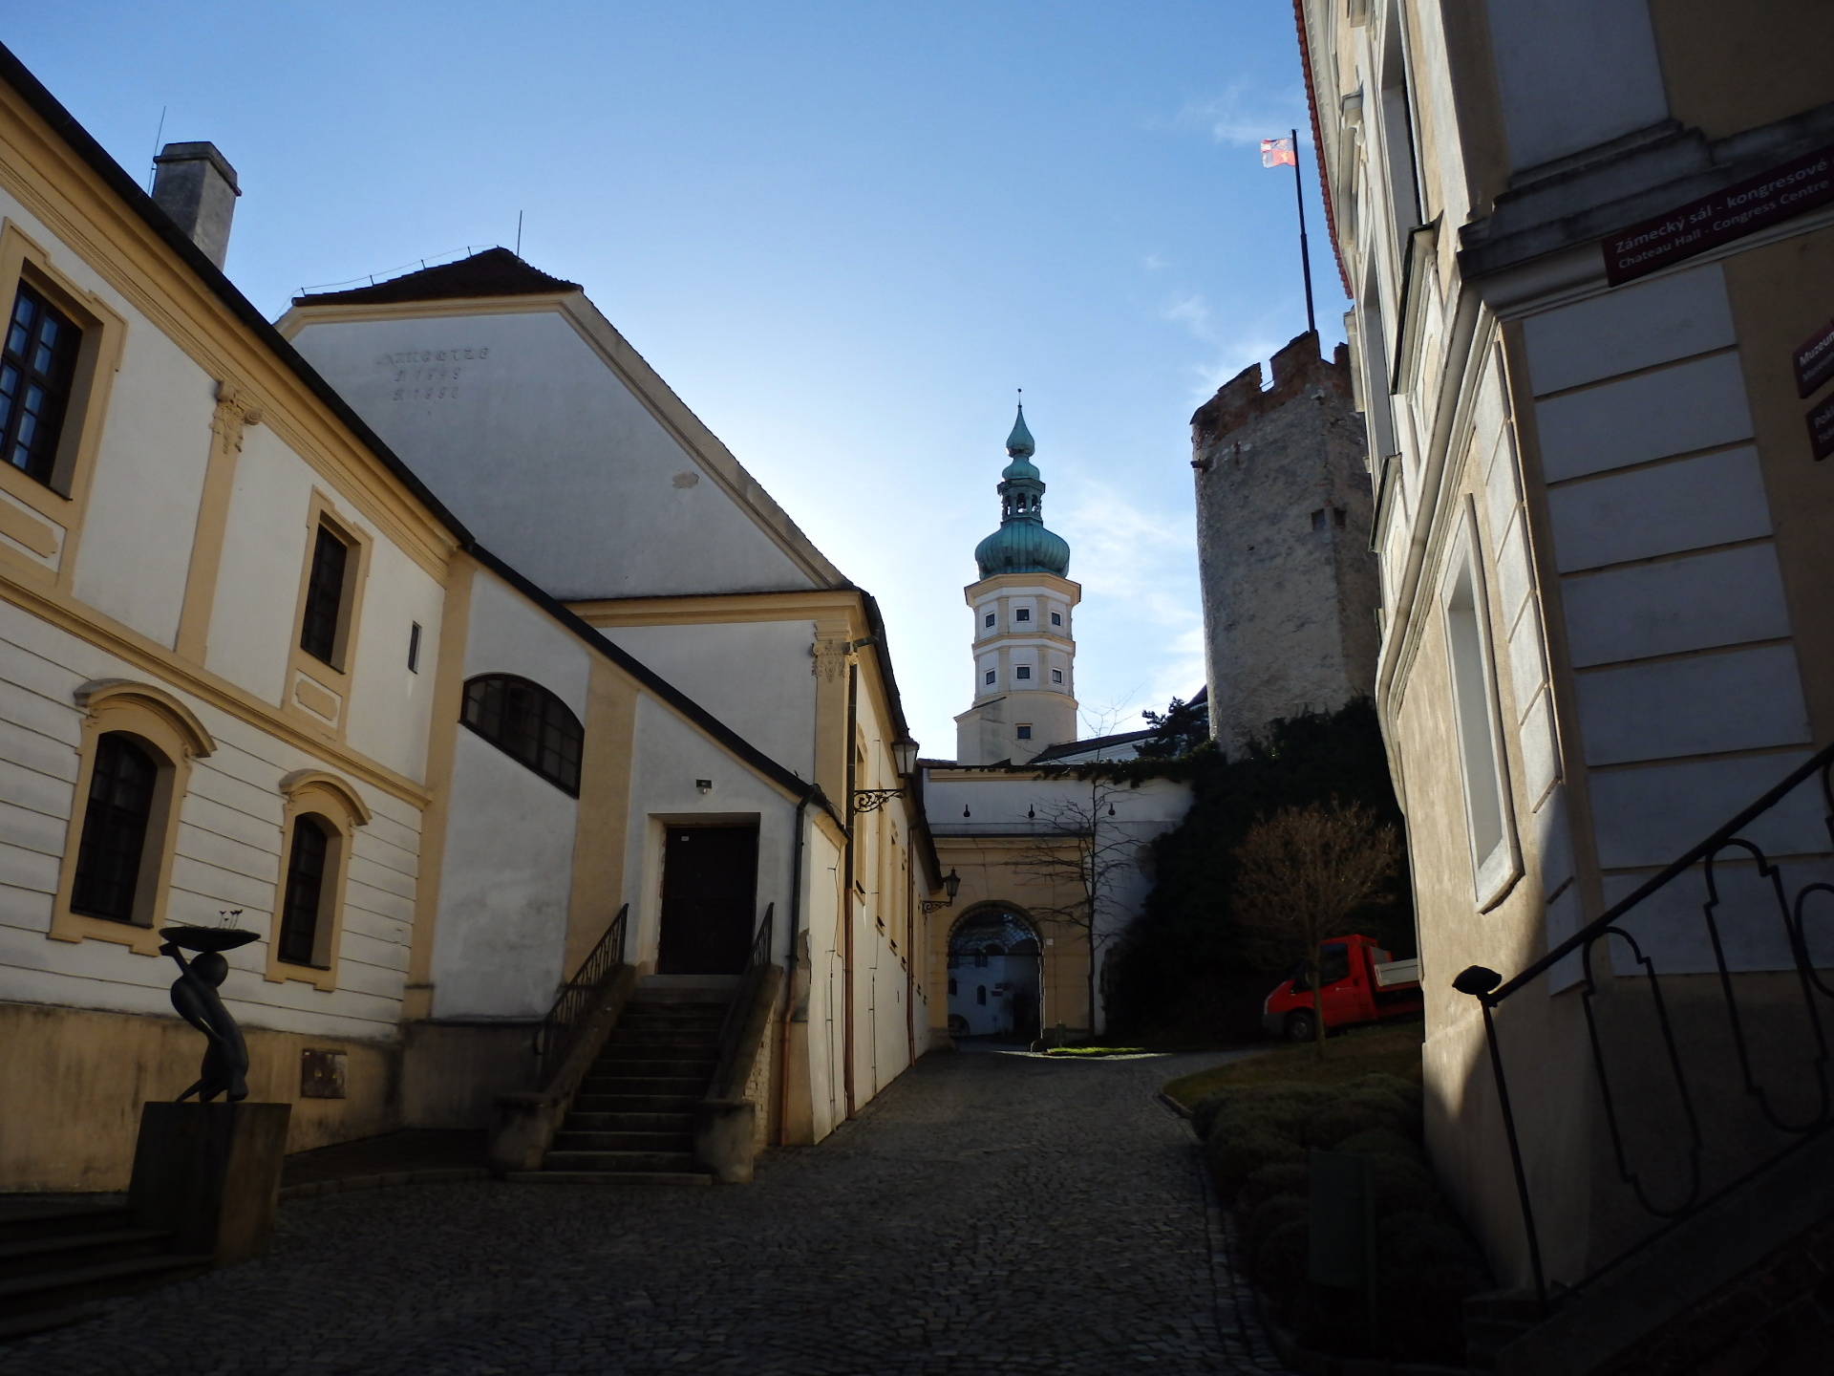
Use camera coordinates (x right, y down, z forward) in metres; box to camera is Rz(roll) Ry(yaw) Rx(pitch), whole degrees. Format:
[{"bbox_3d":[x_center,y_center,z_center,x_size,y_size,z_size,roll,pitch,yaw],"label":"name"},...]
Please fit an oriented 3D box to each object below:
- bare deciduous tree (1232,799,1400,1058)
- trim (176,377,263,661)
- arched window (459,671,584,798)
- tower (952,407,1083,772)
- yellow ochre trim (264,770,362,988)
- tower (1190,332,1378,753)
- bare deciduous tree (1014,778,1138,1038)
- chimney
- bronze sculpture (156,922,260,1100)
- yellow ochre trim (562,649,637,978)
[{"bbox_3d":[6.829,4.043,22.588,2.800,4.430,2.750,0,-16,0],"label":"bare deciduous tree"},{"bbox_3d":[-6.573,-1.584,12.592,0.180,2.800,0.650,-1,-17,4],"label":"trim"},{"bbox_3d":[-5.262,0.648,17.696,1.708,1.657,0.200,-1,-17,3],"label":"arched window"},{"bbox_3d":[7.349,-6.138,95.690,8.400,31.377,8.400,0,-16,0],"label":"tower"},{"bbox_3d":[-6.519,2.083,14.375,0.250,2.250,1.680,-1,-17,3],"label":"yellow ochre trim"},{"bbox_3d":[17.476,-4.416,58.687,9.800,18.910,10.200,-5,-17,16],"label":"tower"},{"bbox_3d":[5.544,7.324,45.867,4.200,9.300,3.800,-2,-17,5],"label":"bare deciduous tree"},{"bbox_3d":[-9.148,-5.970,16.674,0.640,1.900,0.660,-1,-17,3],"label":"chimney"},{"bbox_3d":[-4.993,2.275,9.334,0.640,1.220,0.620,-1,-17,3],"label":"bronze sculpture"},{"bbox_3d":[-4.146,1.617,17.322,0.680,4.350,0.120,-2,-17,5],"label":"yellow ochre trim"}]

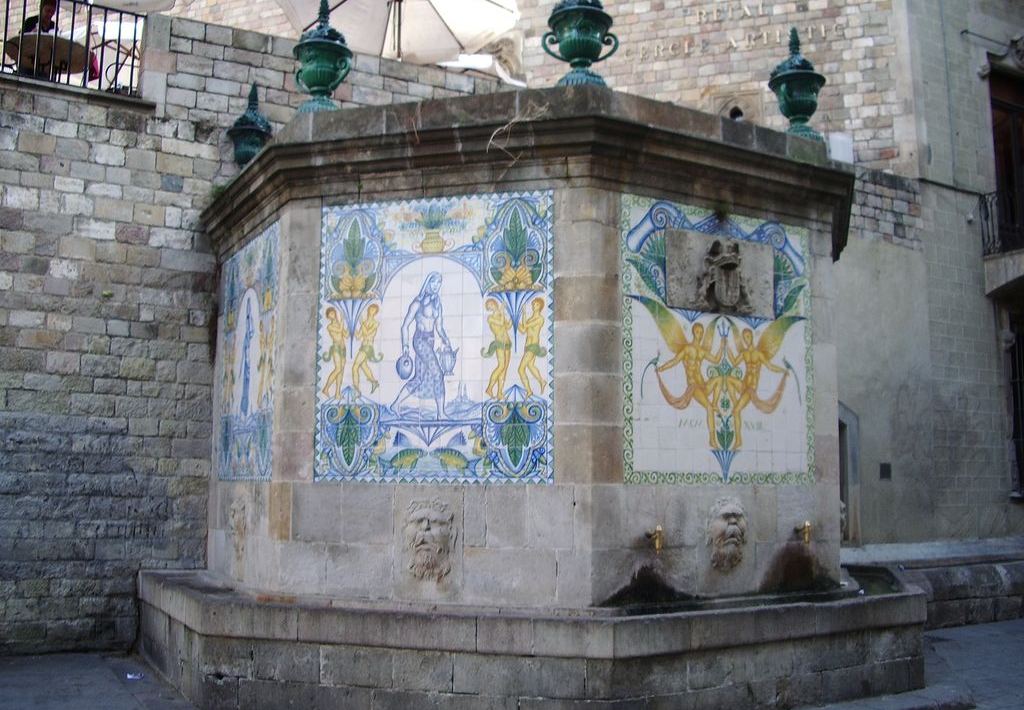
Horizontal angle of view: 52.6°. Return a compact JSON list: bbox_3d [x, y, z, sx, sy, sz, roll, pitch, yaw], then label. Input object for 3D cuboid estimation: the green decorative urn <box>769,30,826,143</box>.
[{"bbox_3d":[2.359,-2.228,8.608,0.455,1.010,0.520,-4,-8,35],"label":"green decorative urn"}]

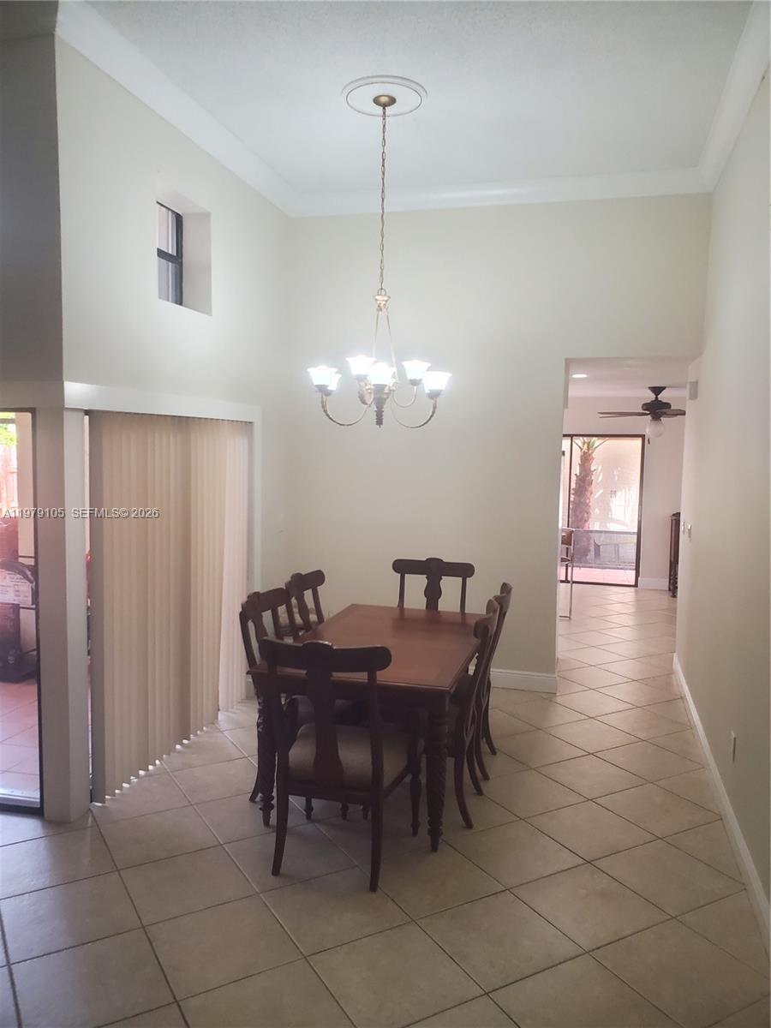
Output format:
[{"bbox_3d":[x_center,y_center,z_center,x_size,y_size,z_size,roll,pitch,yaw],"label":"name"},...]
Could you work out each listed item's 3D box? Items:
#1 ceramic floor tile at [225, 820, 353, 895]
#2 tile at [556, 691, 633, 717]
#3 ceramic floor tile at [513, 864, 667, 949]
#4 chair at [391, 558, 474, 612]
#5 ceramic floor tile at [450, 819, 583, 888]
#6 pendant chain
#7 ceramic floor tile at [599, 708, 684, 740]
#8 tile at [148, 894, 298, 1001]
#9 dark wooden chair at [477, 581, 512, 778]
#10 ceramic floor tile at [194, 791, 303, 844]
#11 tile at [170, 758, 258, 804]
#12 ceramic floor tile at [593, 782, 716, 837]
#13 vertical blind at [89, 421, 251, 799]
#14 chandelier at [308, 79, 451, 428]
[{"bbox_3d":[-0.425,1.511,3.412,0.449,0.010,0.449,-2,5,-30],"label":"ceramic floor tile"},{"bbox_3d":[1.498,1.373,5.592,0.448,0.010,0.448,-2,5,-30],"label":"tile"},{"bbox_3d":[0.818,1.569,3.105,0.448,0.010,0.448,-2,5,-30],"label":"ceramic floor tile"},{"bbox_3d":[0.272,0.858,5.153,0.566,1.036,0.612,2,5,13],"label":"chair"},{"bbox_3d":[0.591,1.533,3.501,0.448,0.010,0.448,-2,5,-30],"label":"ceramic floor tile"},{"bbox_3d":[-0.016,-1.720,4.230,0.030,1.010,0.030,1,5,0],"label":"pendant chain"},{"bbox_3d":[1.710,1.400,5.149,0.449,0.010,0.449,-2,5,-30],"label":"ceramic floor tile"},{"bbox_3d":[-0.599,1.572,2.821,0.448,0.010,0.448,-2,5,-30],"label":"tile"},{"bbox_3d":[0.409,0.923,4.449,0.630,1.035,0.530,2,5,15],"label":"dark wooden chair"},{"bbox_3d":[-0.652,1.487,3.832,0.452,0.010,0.452,-2,6,-30],"label":"ceramic floor tile"},{"bbox_3d":[-0.878,1.451,4.227,0.452,0.010,0.452,-2,6,-30],"label":"tile"},{"bbox_3d":[1.385,1.508,3.953,0.448,0.010,0.448,-2,5,-30],"label":"ceramic floor tile"},{"bbox_3d":[-1.197,0.404,4.632,0.100,1.970,1.810,2,5,15],"label":"vertical blind"},{"bbox_3d":[-0.019,-1.360,4.232,0.802,1.762,0.802,1,5,0],"label":"chandelier"}]

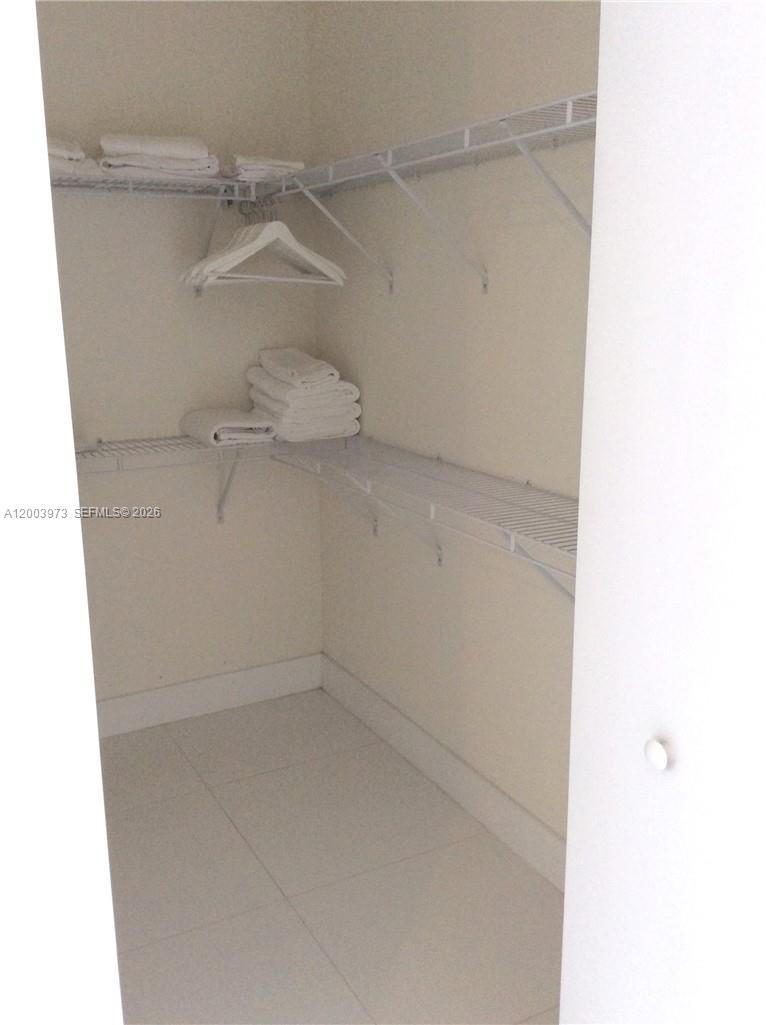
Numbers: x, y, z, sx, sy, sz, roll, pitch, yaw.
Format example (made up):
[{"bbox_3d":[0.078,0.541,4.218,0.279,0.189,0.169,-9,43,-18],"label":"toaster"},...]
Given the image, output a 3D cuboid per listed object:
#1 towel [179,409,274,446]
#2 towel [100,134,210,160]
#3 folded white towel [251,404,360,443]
[{"bbox_3d":[-0.507,-0.281,3.078,0.232,0.078,0.277,-7,15,-27],"label":"towel"},{"bbox_3d":[-0.679,-1.050,2.785,0.308,0.062,0.235,-5,14,-19],"label":"towel"},{"bbox_3d":[-0.267,-0.303,3.168,0.263,0.075,0.320,-7,15,-27],"label":"folded white towel"}]

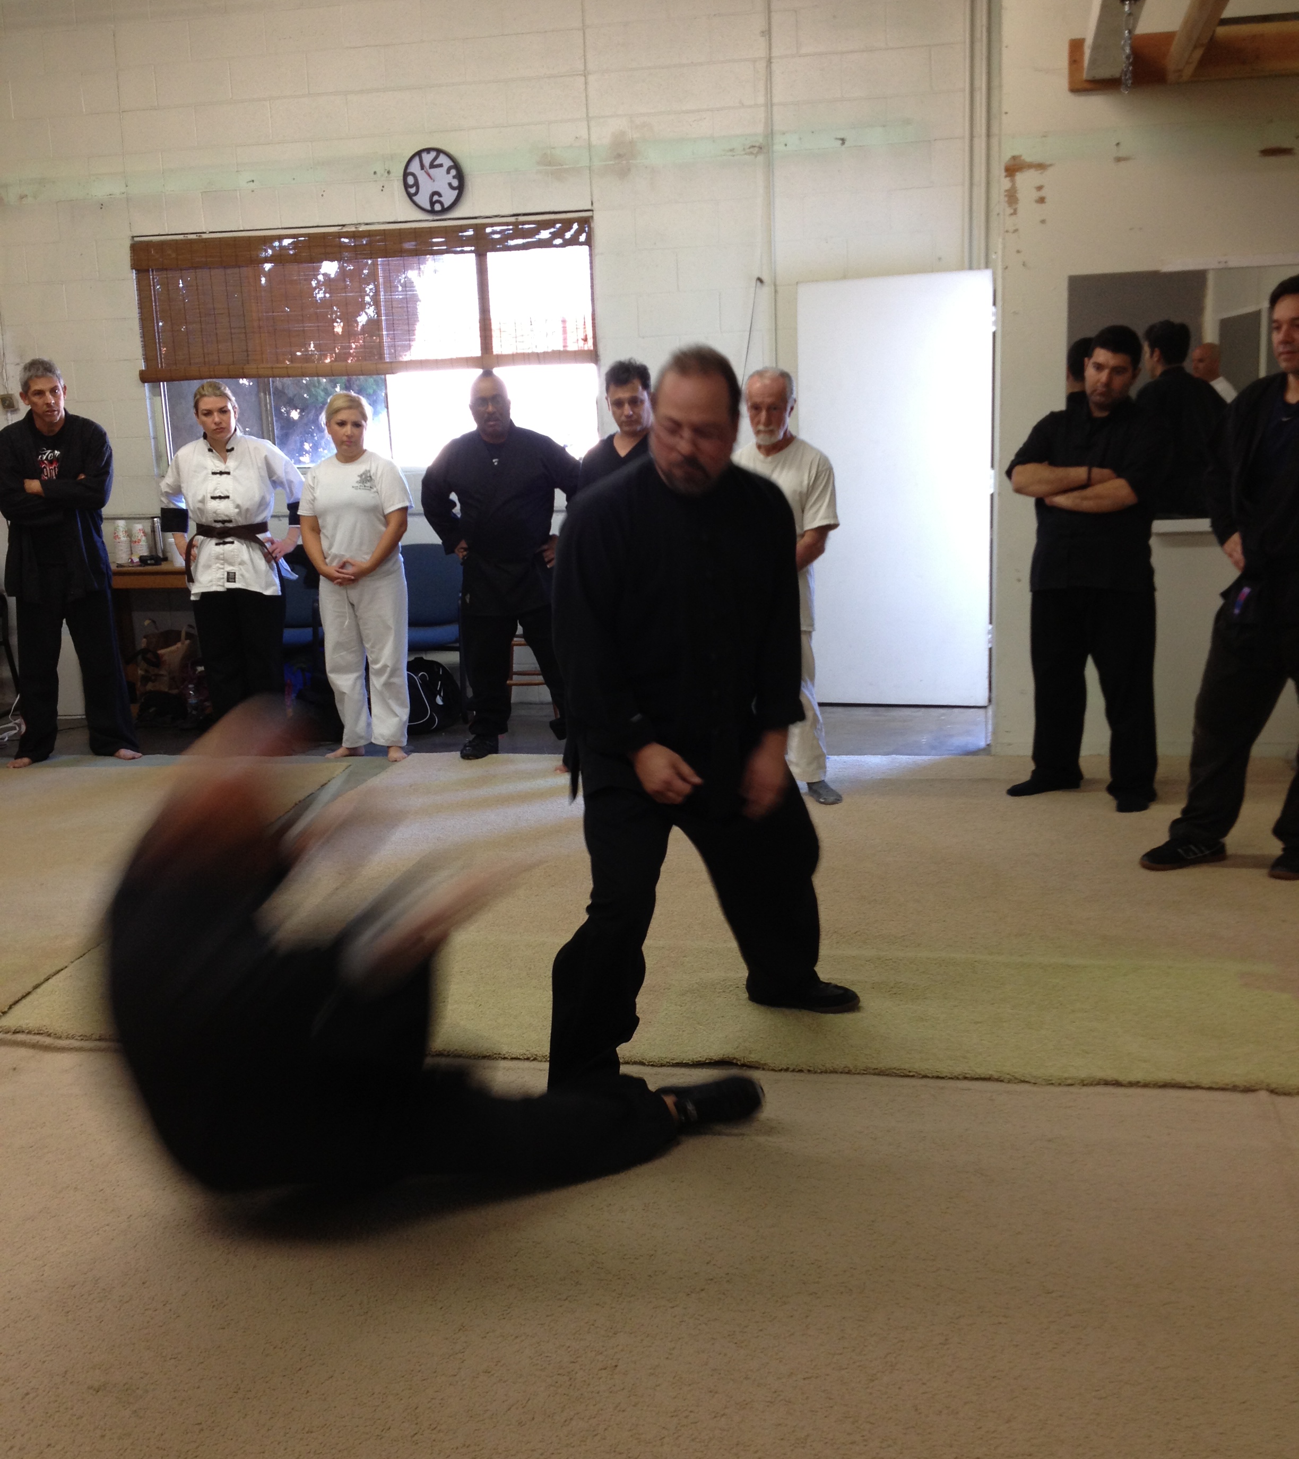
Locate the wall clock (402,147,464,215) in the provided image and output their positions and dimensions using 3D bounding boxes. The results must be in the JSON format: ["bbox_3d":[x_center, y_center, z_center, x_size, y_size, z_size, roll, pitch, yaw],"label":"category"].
[{"bbox_3d":[-1.052,-2.670,8.532,0.312,0.312,0.045,1,12,14],"label":"wall clock"}]

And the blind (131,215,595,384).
[{"bbox_3d":[-1.441,-2.127,8.694,2.440,0.730,0.080,1,12,14],"label":"blind"}]

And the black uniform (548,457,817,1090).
[{"bbox_3d":[0.079,0.088,4.128,0.650,1.430,0.660,-4,11,-7],"label":"black uniform"}]

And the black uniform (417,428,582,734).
[{"bbox_3d":[-0.624,-0.636,7.678,0.700,1.390,0.420,0,12,9],"label":"black uniform"}]

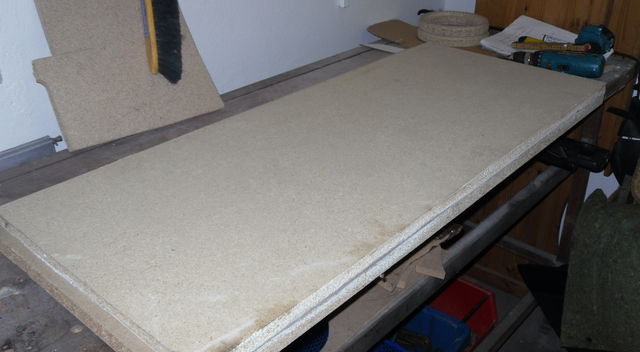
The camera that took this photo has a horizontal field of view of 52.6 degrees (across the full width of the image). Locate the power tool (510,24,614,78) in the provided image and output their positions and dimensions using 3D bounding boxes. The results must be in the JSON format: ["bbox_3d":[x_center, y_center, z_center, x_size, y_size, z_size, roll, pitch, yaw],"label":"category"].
[{"bbox_3d":[0.663,-0.351,1.772,0.230,0.083,0.245,12,30,20],"label":"power tool"}]

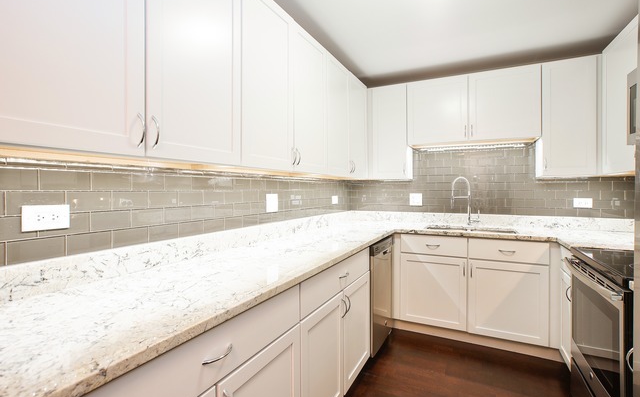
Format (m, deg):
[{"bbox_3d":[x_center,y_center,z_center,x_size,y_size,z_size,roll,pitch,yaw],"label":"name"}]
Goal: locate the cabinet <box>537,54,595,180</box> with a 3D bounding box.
[{"bbox_3d":[2.014,-0.632,2.498,0.342,0.910,0.317,1,2,27],"label":"cabinet"}]

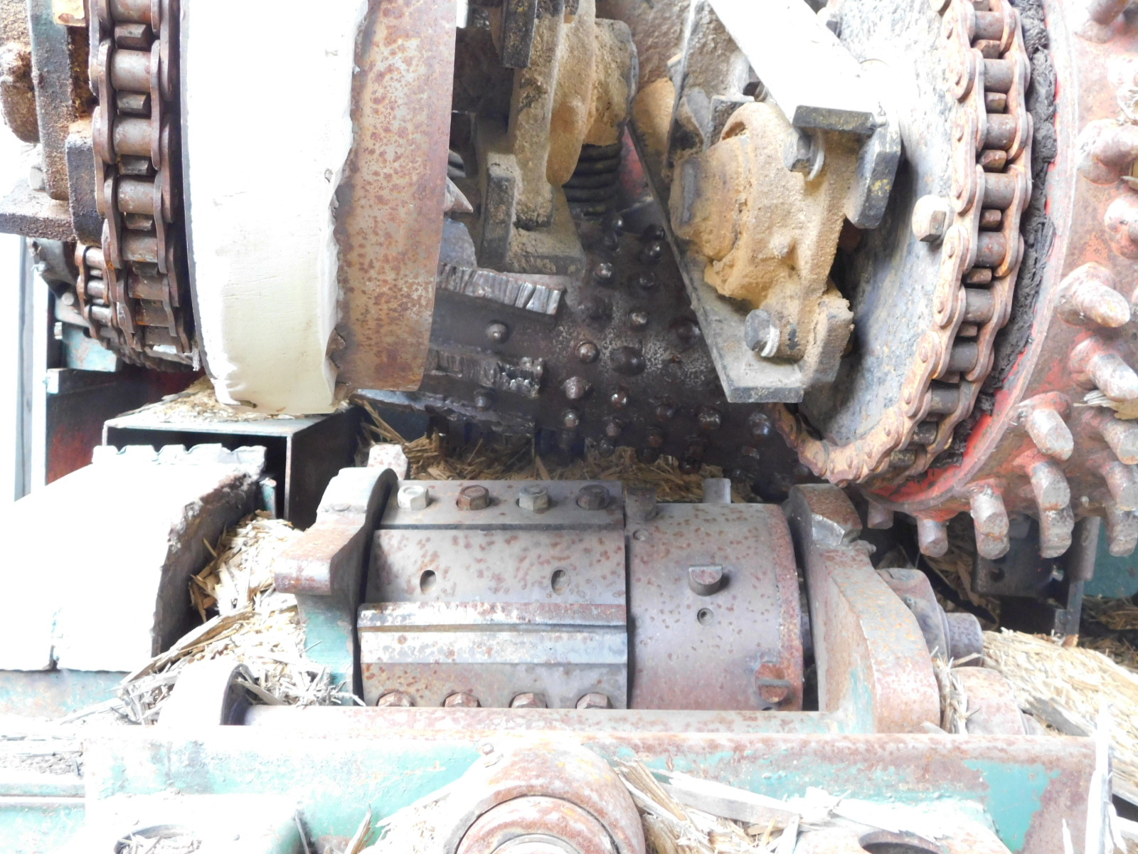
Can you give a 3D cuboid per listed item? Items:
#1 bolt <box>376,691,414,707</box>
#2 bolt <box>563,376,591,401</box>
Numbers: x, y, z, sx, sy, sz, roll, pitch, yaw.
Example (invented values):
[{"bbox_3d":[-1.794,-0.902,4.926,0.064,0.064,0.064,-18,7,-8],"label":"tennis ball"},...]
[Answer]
[{"bbox_3d":[-0.133,0.217,0.905,0.027,0.025,0.013,0,15,0],"label":"bolt"},{"bbox_3d":[0.008,-0.041,1.250,0.027,0.026,0.022,3,22,7],"label":"bolt"}]

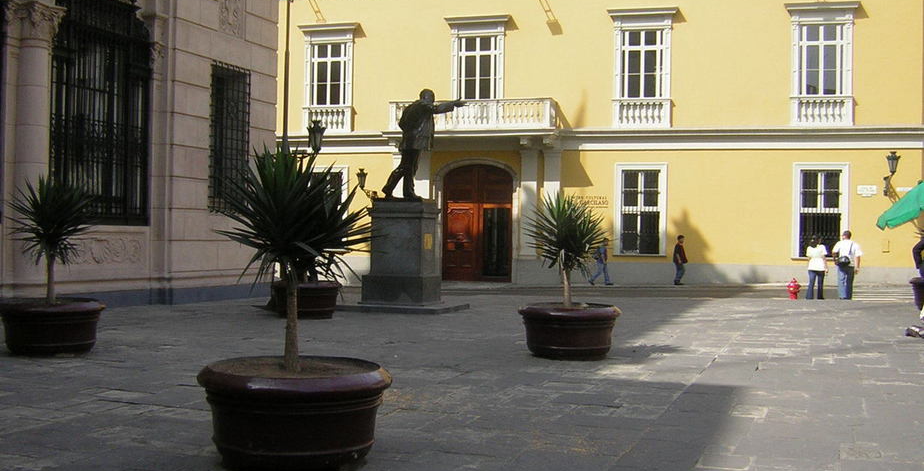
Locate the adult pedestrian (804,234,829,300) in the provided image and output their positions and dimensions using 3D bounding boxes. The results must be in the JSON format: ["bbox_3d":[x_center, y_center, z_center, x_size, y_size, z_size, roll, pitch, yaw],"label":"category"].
[{"bbox_3d":[9.112,0.810,24.700,0.540,1.661,0.340,1,0,9],"label":"adult pedestrian"}]

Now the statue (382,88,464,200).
[{"bbox_3d":[-0.781,-1.870,19.707,1.730,2.339,0.800,1,0,14],"label":"statue"}]

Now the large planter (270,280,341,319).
[{"bbox_3d":[-2.944,1.195,18.224,1.340,0.603,1.340,1,0,0],"label":"large planter"}]

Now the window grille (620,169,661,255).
[{"bbox_3d":[6.029,-0.775,32.406,1.282,2.863,0.080,1,0,16],"label":"window grille"}]

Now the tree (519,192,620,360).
[{"bbox_3d":[1.448,0.506,12.772,1.356,2.120,1.356,1,0,6],"label":"tree"}]

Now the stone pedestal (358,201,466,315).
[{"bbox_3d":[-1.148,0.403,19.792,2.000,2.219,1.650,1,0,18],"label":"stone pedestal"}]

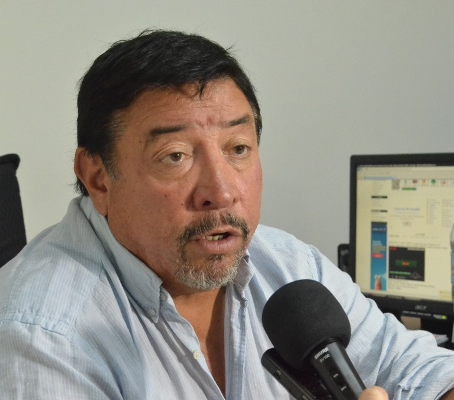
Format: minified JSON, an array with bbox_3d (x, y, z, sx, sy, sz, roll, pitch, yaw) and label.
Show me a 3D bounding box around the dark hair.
[{"bbox_3d":[-0.061,-0.086,1.040,0.175,0.172,0.205,-5,4,-29],"label":"dark hair"}]

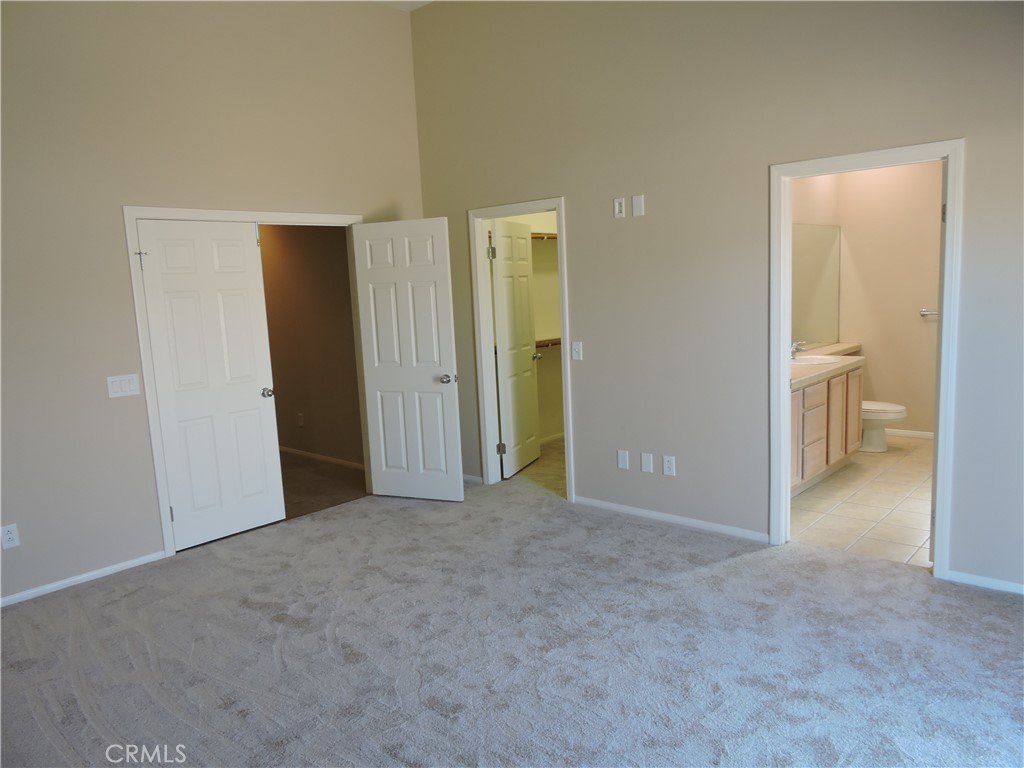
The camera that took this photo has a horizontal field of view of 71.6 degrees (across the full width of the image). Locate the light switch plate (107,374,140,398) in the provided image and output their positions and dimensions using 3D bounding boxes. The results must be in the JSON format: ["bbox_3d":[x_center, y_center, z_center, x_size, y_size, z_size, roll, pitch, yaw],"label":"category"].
[{"bbox_3d":[-2.251,0.013,4.123,0.010,0.117,0.162,4,11,42],"label":"light switch plate"}]

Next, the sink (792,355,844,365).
[{"bbox_3d":[2.327,-0.122,5.546,0.430,0.150,0.520,4,11,42],"label":"sink"}]

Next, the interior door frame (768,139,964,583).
[{"bbox_3d":[1.803,-0.107,3.688,0.893,2.100,0.140,4,11,42],"label":"interior door frame"}]

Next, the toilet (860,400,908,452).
[{"bbox_3d":[2.987,0.198,6.101,0.720,0.730,0.420,4,11,42],"label":"toilet"}]

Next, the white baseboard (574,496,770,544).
[{"bbox_3d":[0.960,0.850,4.553,1.393,0.058,0.013,4,11,42],"label":"white baseboard"}]

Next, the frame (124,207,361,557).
[{"bbox_3d":[-1.664,-0.097,4.852,0.140,2.100,1.650,4,11,42],"label":"frame"}]

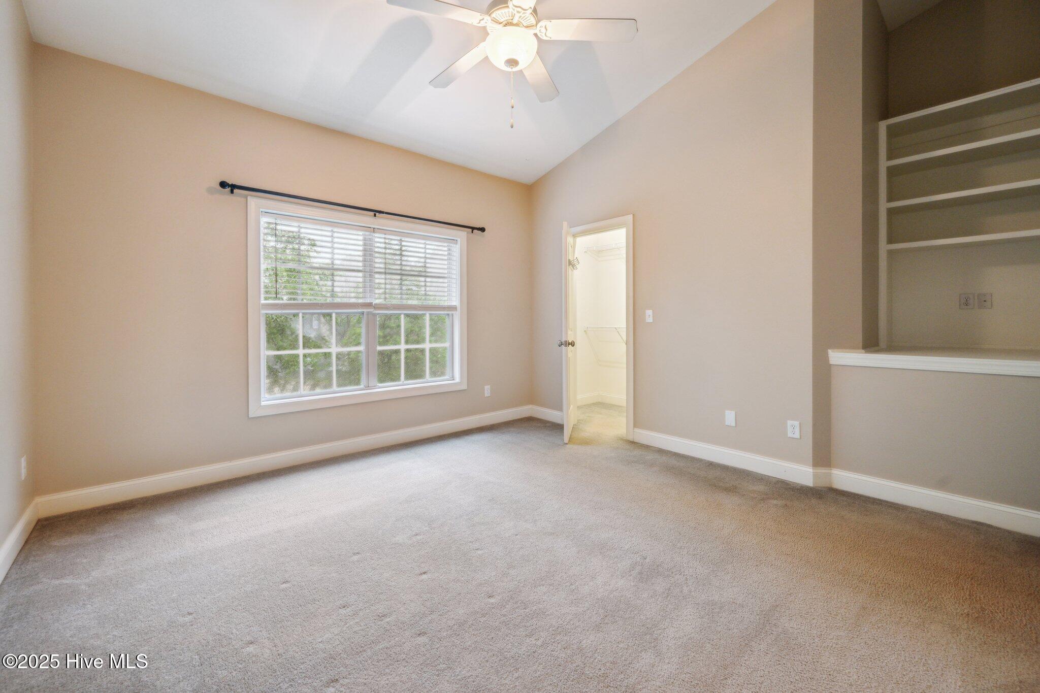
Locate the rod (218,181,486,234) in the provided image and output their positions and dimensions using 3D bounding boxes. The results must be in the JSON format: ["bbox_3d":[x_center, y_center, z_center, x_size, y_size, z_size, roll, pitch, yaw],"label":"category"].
[{"bbox_3d":[-1.248,-1.178,3.577,2.277,0.066,0.106,-3,3,-40],"label":"rod"}]

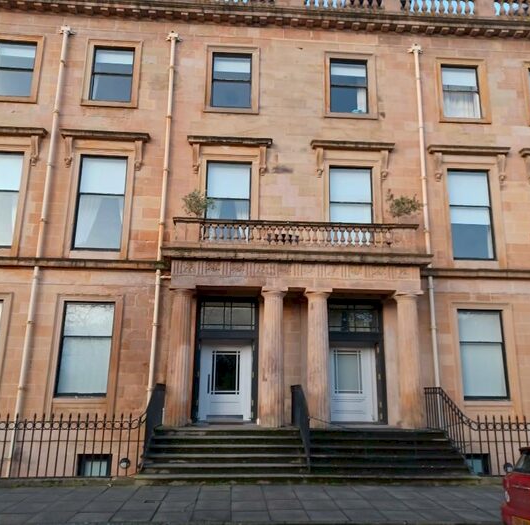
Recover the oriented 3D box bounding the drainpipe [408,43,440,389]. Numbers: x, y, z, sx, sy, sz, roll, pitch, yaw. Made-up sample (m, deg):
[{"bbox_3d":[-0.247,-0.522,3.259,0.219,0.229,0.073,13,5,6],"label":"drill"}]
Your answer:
[{"bbox_3d":[4.908,-1.330,15.277,0.340,12.102,0.240,2,-14,-4],"label":"drainpipe"}]

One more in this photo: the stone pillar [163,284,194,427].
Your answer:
[{"bbox_3d":[-2.058,2.311,12.453,0.650,3.268,0.650,2,-14,-3],"label":"stone pillar"}]

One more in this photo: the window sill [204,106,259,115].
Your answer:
[{"bbox_3d":[-1.047,-4.681,15.843,1.693,0.142,0.240,2,-14,-4],"label":"window sill"}]

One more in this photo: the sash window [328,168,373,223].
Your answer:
[{"bbox_3d":[2.596,-1.521,15.060,1.316,2.828,0.200,1,-14,-4],"label":"sash window"}]

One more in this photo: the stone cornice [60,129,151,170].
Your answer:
[{"bbox_3d":[-4.729,-3.309,15.008,2.616,1.097,0.360,2,-14,-4],"label":"stone cornice"}]

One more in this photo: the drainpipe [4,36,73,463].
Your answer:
[{"bbox_3d":[-6.407,-0.969,14.392,0.340,13.291,0.240,2,-14,-4],"label":"drainpipe"}]

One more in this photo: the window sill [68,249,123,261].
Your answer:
[{"bbox_3d":[-4.734,-0.207,14.173,1.495,0.250,0.217,2,-14,-3],"label":"window sill"}]

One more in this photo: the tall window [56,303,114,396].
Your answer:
[{"bbox_3d":[-4.903,2.385,13.961,1.366,2.563,0.160,2,-14,-4],"label":"tall window"}]

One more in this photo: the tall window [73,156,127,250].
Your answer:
[{"bbox_3d":[-4.785,-1.775,14.756,1.344,2.910,0.157,2,-14,-3],"label":"tall window"}]

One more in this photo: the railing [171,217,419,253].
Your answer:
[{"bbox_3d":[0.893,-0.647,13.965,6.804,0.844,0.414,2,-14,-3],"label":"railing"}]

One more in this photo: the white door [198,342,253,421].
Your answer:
[{"bbox_3d":[-1.084,3.316,14.112,1.455,2.122,0.079,2,-14,-3],"label":"white door"}]

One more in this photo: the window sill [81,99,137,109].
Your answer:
[{"bbox_3d":[-4.692,-4.759,15.330,1.713,0.208,0.217,2,-14,-3],"label":"window sill"}]

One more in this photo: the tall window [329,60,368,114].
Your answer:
[{"bbox_3d":[2.710,-5.670,16.437,1.212,1.961,0.160,2,-14,-4],"label":"tall window"}]

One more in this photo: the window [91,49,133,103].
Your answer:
[{"bbox_3d":[-4.762,-5.888,15.784,1.264,1.910,0.157,2,-14,-3],"label":"window"}]

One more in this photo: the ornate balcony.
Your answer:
[{"bbox_3d":[0.840,-0.446,13.866,6.950,1.200,1.470,1,-14,-4],"label":"ornate balcony"}]

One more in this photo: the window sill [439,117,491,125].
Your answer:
[{"bbox_3d":[6.315,-4.463,15.944,1.680,0.200,0.220,1,-14,-4],"label":"window sill"}]

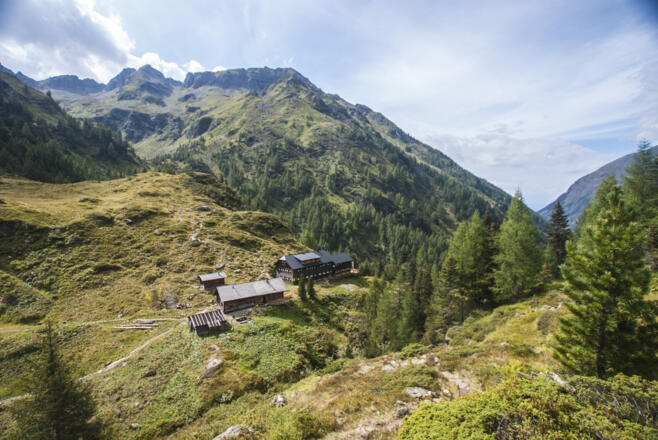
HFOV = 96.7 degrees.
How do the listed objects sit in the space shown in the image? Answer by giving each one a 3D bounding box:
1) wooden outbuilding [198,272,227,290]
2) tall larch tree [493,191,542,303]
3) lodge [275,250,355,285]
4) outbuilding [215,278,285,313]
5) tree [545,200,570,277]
[{"bbox_3d":[-34.533,17.791,86.750,6.284,3.493,5.134,-3,4,-37],"label":"wooden outbuilding"},{"bbox_3d":[28.186,3.960,43.493,7.366,16.615,7.366,0,3,0],"label":"tall larch tree"},{"bbox_3d":[-4.486,15.659,106.704,28.940,8.313,10.390,-3,5,-43],"label":"lodge"},{"bbox_3d":[-20.244,18.983,76.640,15.965,5.347,7.726,-2,4,-33],"label":"outbuilding"},{"bbox_3d":[44.303,3.730,56.543,4.868,14.962,4.868,0,3,0],"label":"tree"}]

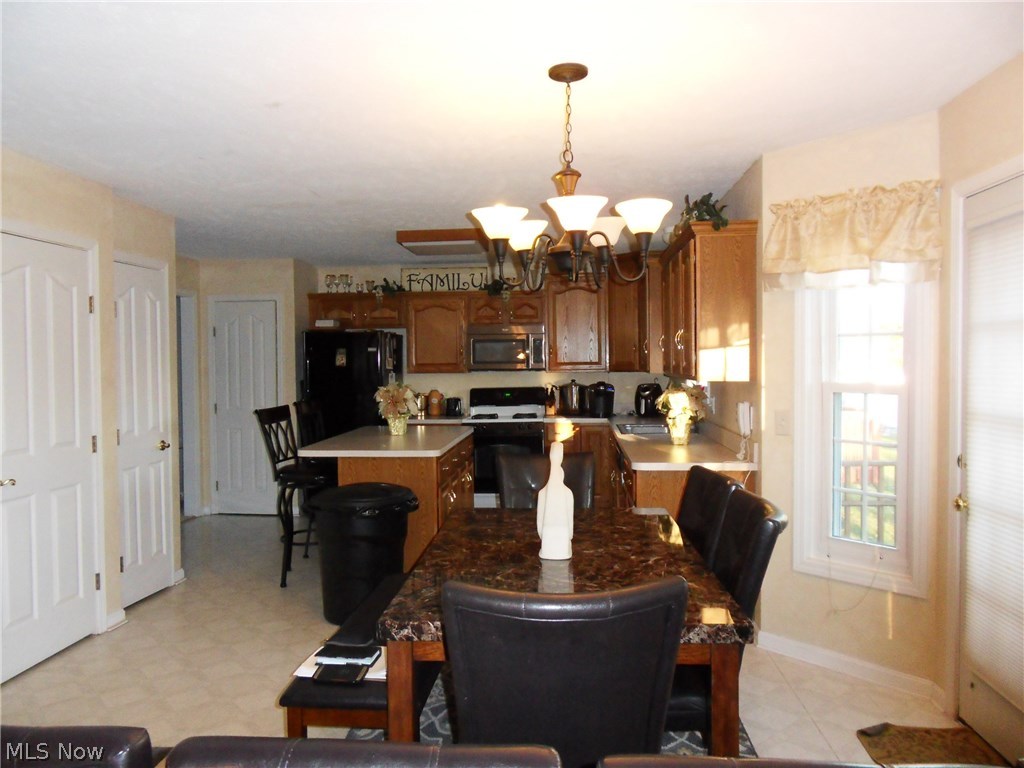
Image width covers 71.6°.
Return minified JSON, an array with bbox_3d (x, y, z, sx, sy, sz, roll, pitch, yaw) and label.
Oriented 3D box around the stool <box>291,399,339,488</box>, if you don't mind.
[{"bbox_3d":[-1.328,0.711,5.469,0.550,1.130,0.470,0,2,5],"label":"stool"}]

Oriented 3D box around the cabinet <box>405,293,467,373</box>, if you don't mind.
[{"bbox_3d":[-0.739,-0.515,7.178,0.625,0.790,0.335,0,2,5],"label":"cabinet"}]

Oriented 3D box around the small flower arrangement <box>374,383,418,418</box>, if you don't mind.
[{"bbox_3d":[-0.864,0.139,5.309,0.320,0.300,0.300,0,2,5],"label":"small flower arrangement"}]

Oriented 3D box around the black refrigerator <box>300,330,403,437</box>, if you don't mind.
[{"bbox_3d":[-1.539,0.377,6.963,0.733,1.720,0.780,0,2,5],"label":"black refrigerator"}]

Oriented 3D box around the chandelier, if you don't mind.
[{"bbox_3d":[0.192,-0.697,2.353,0.670,0.730,0.650,0,2,5],"label":"chandelier"}]

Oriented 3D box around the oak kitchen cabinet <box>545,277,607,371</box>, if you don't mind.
[{"bbox_3d":[0.641,-0.583,7.015,0.596,0.920,0.320,0,2,5],"label":"oak kitchen cabinet"}]

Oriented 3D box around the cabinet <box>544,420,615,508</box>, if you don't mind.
[{"bbox_3d":[0.661,0.782,6.873,0.645,0.890,0.600,0,2,5],"label":"cabinet"}]

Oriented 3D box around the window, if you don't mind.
[{"bbox_3d":[1.557,0.076,3.169,0.120,1.630,0.600,-2,2,-40],"label":"window"}]

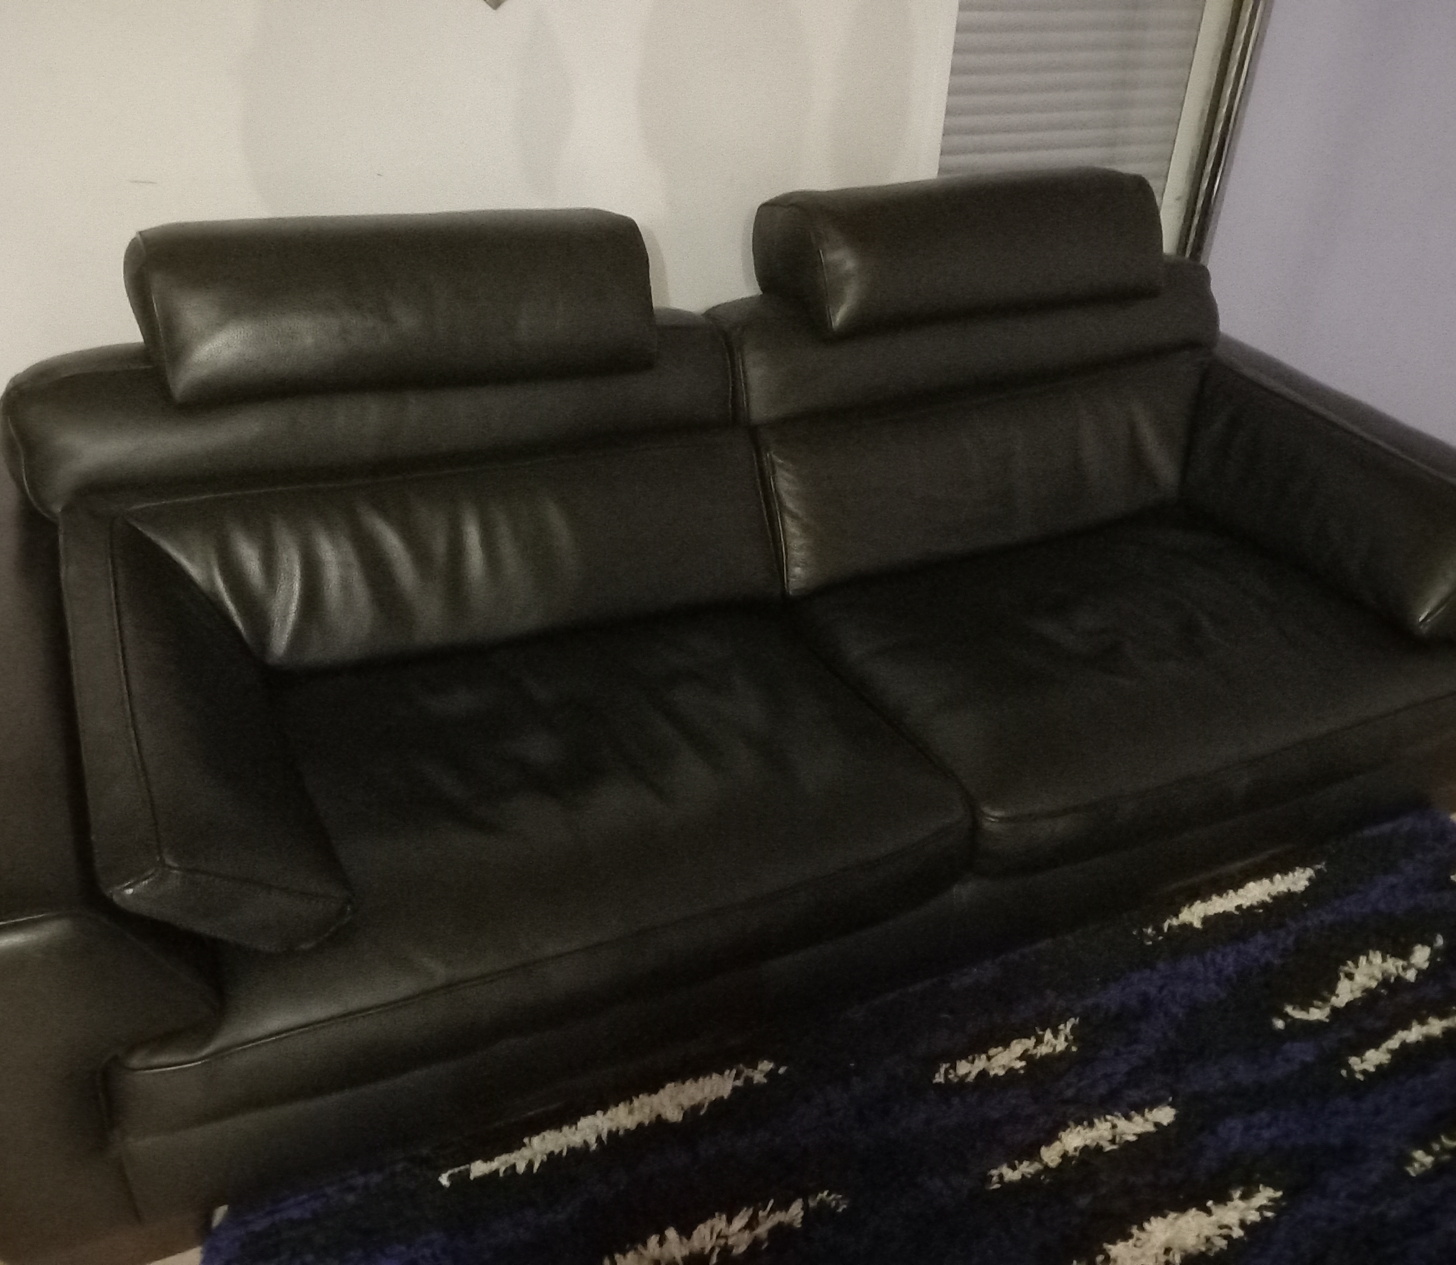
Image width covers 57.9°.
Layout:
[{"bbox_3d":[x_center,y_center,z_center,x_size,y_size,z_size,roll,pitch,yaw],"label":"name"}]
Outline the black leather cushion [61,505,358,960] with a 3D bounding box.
[{"bbox_3d":[-0.652,0.099,1.607,0.249,0.228,0.711,-11,36,-23],"label":"black leather cushion"}]

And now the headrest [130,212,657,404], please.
[{"bbox_3d":[-0.472,-0.482,1.901,0.690,0.213,0.249,-11,21,-23],"label":"headrest"}]

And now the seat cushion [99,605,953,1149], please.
[{"bbox_3d":[-0.281,0.223,1.769,1.061,0.142,0.639,-11,36,-23],"label":"seat cushion"}]

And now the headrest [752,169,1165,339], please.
[{"bbox_3d":[0.419,-0.662,2.284,0.685,0.213,0.249,-11,21,-23],"label":"headrest"}]

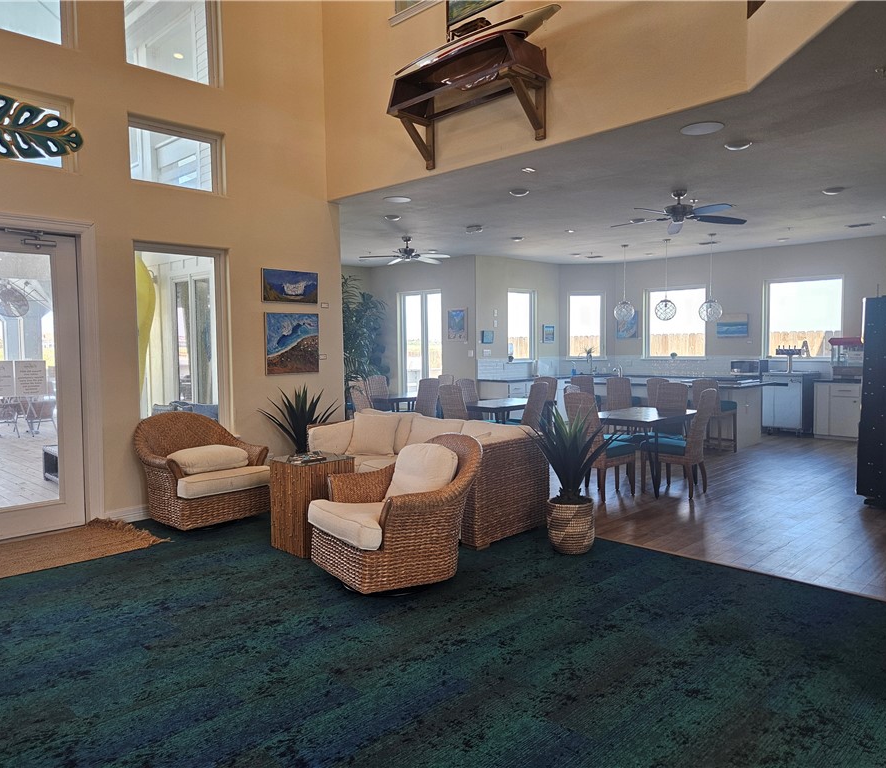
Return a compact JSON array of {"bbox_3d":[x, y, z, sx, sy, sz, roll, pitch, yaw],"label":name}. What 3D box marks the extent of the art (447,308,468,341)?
[{"bbox_3d":[0.273,-1.046,12.121,0.460,0.580,0.040,3,5,44],"label":"art"}]

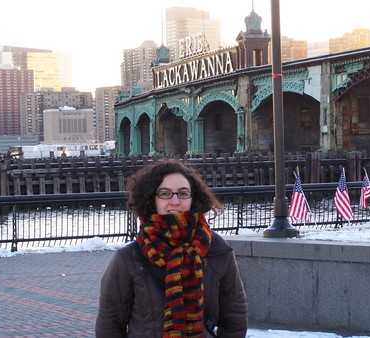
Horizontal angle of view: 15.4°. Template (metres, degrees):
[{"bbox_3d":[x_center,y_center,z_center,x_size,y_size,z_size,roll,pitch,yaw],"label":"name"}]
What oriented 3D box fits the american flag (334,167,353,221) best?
[{"bbox_3d":[1.569,0.255,13.500,0.180,0.530,0.120,-1,1,6],"label":"american flag"}]

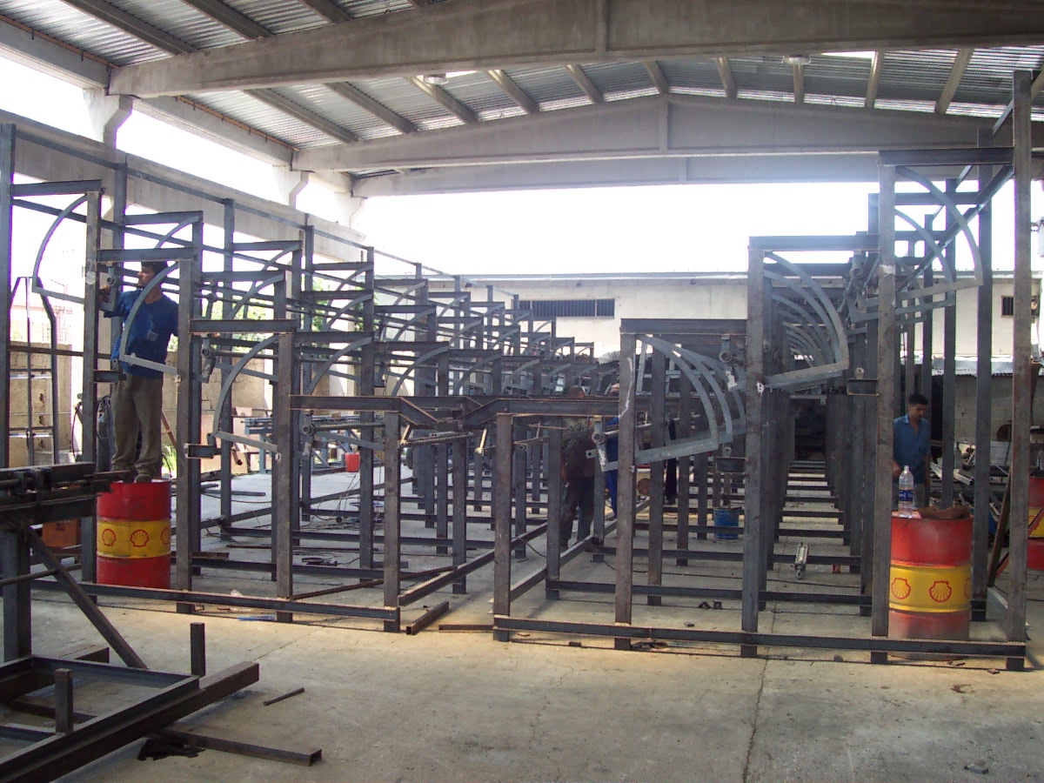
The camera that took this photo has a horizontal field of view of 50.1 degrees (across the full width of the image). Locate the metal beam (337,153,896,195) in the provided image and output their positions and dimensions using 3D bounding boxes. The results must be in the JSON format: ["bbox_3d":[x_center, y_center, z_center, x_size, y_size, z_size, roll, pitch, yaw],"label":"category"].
[{"bbox_3d":[3.065,-4.662,22.331,13.900,1.000,0.290,1,0,15],"label":"metal beam"}]

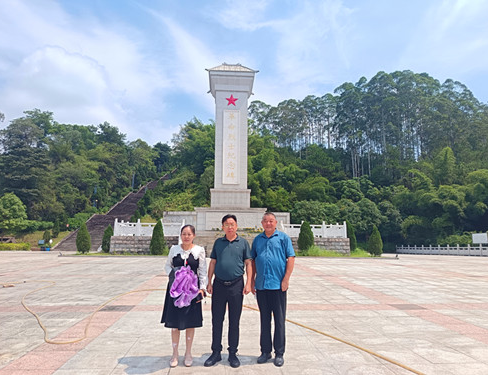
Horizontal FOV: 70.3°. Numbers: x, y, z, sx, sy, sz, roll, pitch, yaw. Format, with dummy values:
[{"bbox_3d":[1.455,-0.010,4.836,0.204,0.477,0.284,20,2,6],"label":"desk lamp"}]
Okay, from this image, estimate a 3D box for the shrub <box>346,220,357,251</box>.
[{"bbox_3d":[9.137,4.276,30.169,1.350,2.715,1.350,1,-8,-4],"label":"shrub"}]

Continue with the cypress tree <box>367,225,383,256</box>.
[{"bbox_3d":[10.263,4.169,27.120,1.180,2.413,1.180,1,-8,-4],"label":"cypress tree"}]

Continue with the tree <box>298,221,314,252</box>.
[{"bbox_3d":[4.772,3.825,26.904,1.300,2.443,1.300,1,-8,-4],"label":"tree"}]

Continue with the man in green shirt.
[{"bbox_3d":[-0.169,1.176,4.131,0.550,1.702,0.340,0,-8,0],"label":"man in green shirt"}]

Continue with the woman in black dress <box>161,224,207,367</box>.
[{"bbox_3d":[-0.715,1.231,4.097,0.540,1.572,0.380,1,-8,-3],"label":"woman in black dress"}]

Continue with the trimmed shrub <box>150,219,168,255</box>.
[{"bbox_3d":[-6.405,3.768,26.064,1.200,2.566,1.200,1,-8,-4],"label":"trimmed shrub"}]

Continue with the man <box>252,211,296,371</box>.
[{"bbox_3d":[0.349,1.175,4.207,0.550,1.736,0.360,-1,-8,7],"label":"man"}]

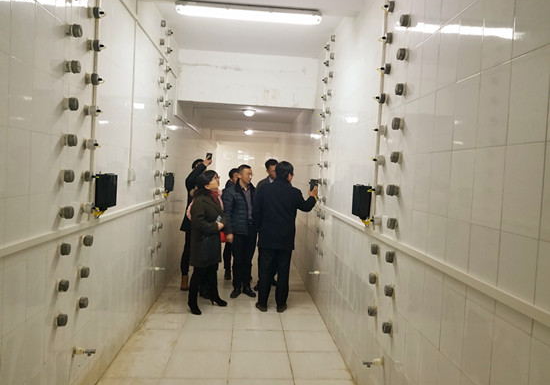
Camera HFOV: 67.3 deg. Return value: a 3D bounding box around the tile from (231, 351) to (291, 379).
[{"bbox_3d":[-0.124,1.444,3.456,0.502,0.010,0.496,3,3,-4],"label":"tile"}]

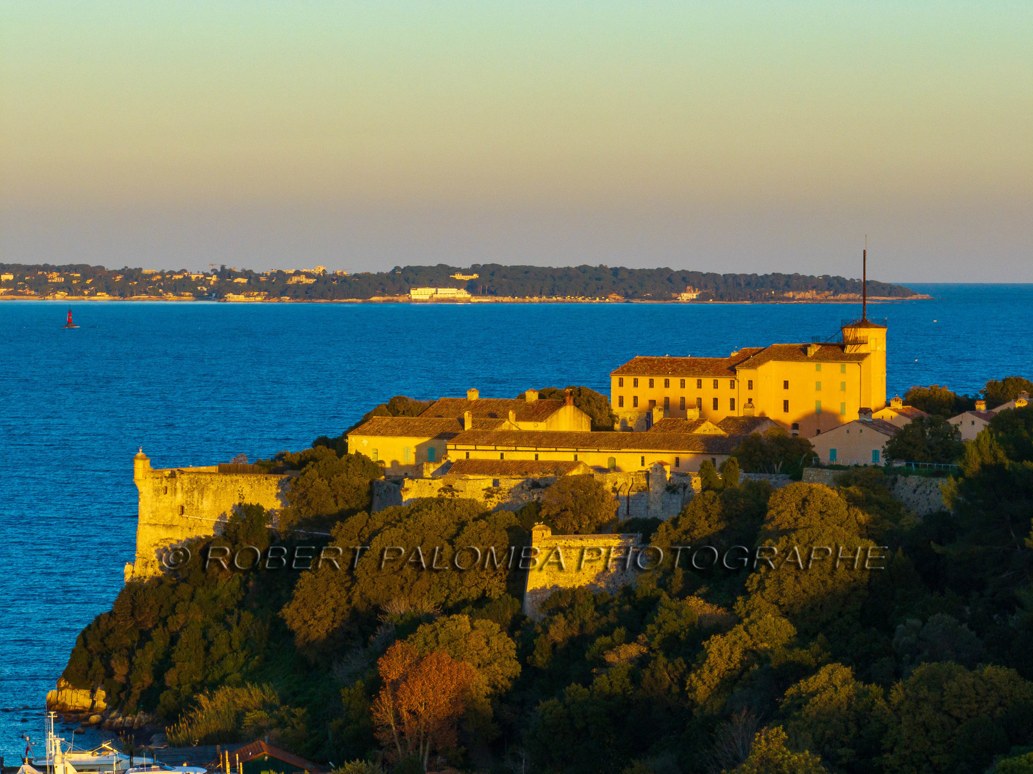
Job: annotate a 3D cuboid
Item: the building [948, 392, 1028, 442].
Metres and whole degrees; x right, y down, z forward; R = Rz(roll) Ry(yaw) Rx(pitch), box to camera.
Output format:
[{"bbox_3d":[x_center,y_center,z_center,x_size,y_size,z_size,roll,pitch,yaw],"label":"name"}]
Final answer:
[{"bbox_3d":[71.938,5.435,735.000,9.500,7.800,10.000,1,2,28],"label":"building"}]

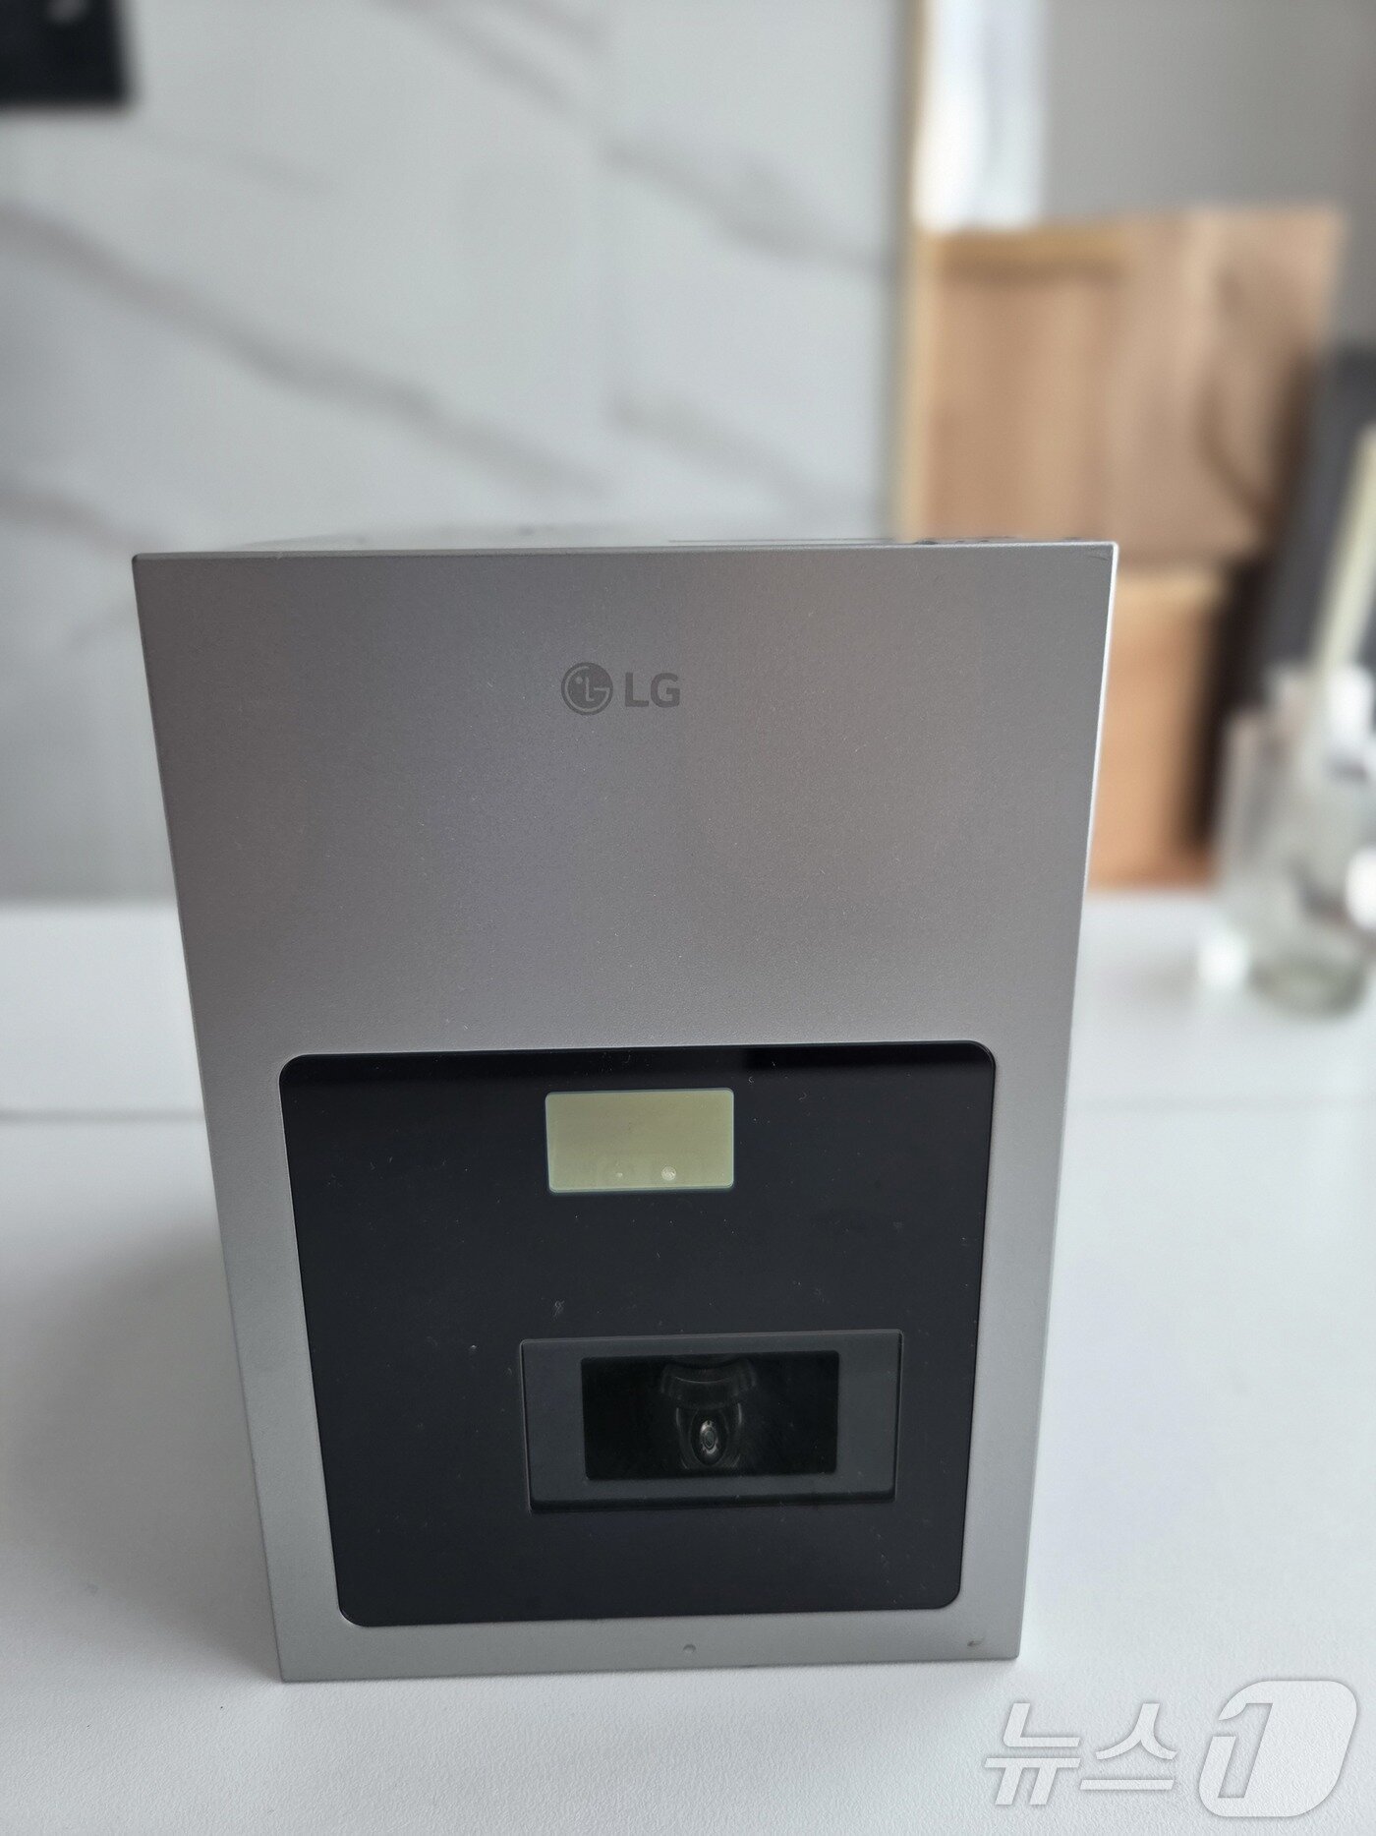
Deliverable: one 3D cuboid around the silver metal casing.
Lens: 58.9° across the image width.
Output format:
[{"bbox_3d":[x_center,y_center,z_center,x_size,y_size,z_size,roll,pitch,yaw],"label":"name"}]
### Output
[{"bbox_3d":[-0.008,0.013,0.236,0.110,0.160,0.160,-1,17,-1],"label":"silver metal casing"}]

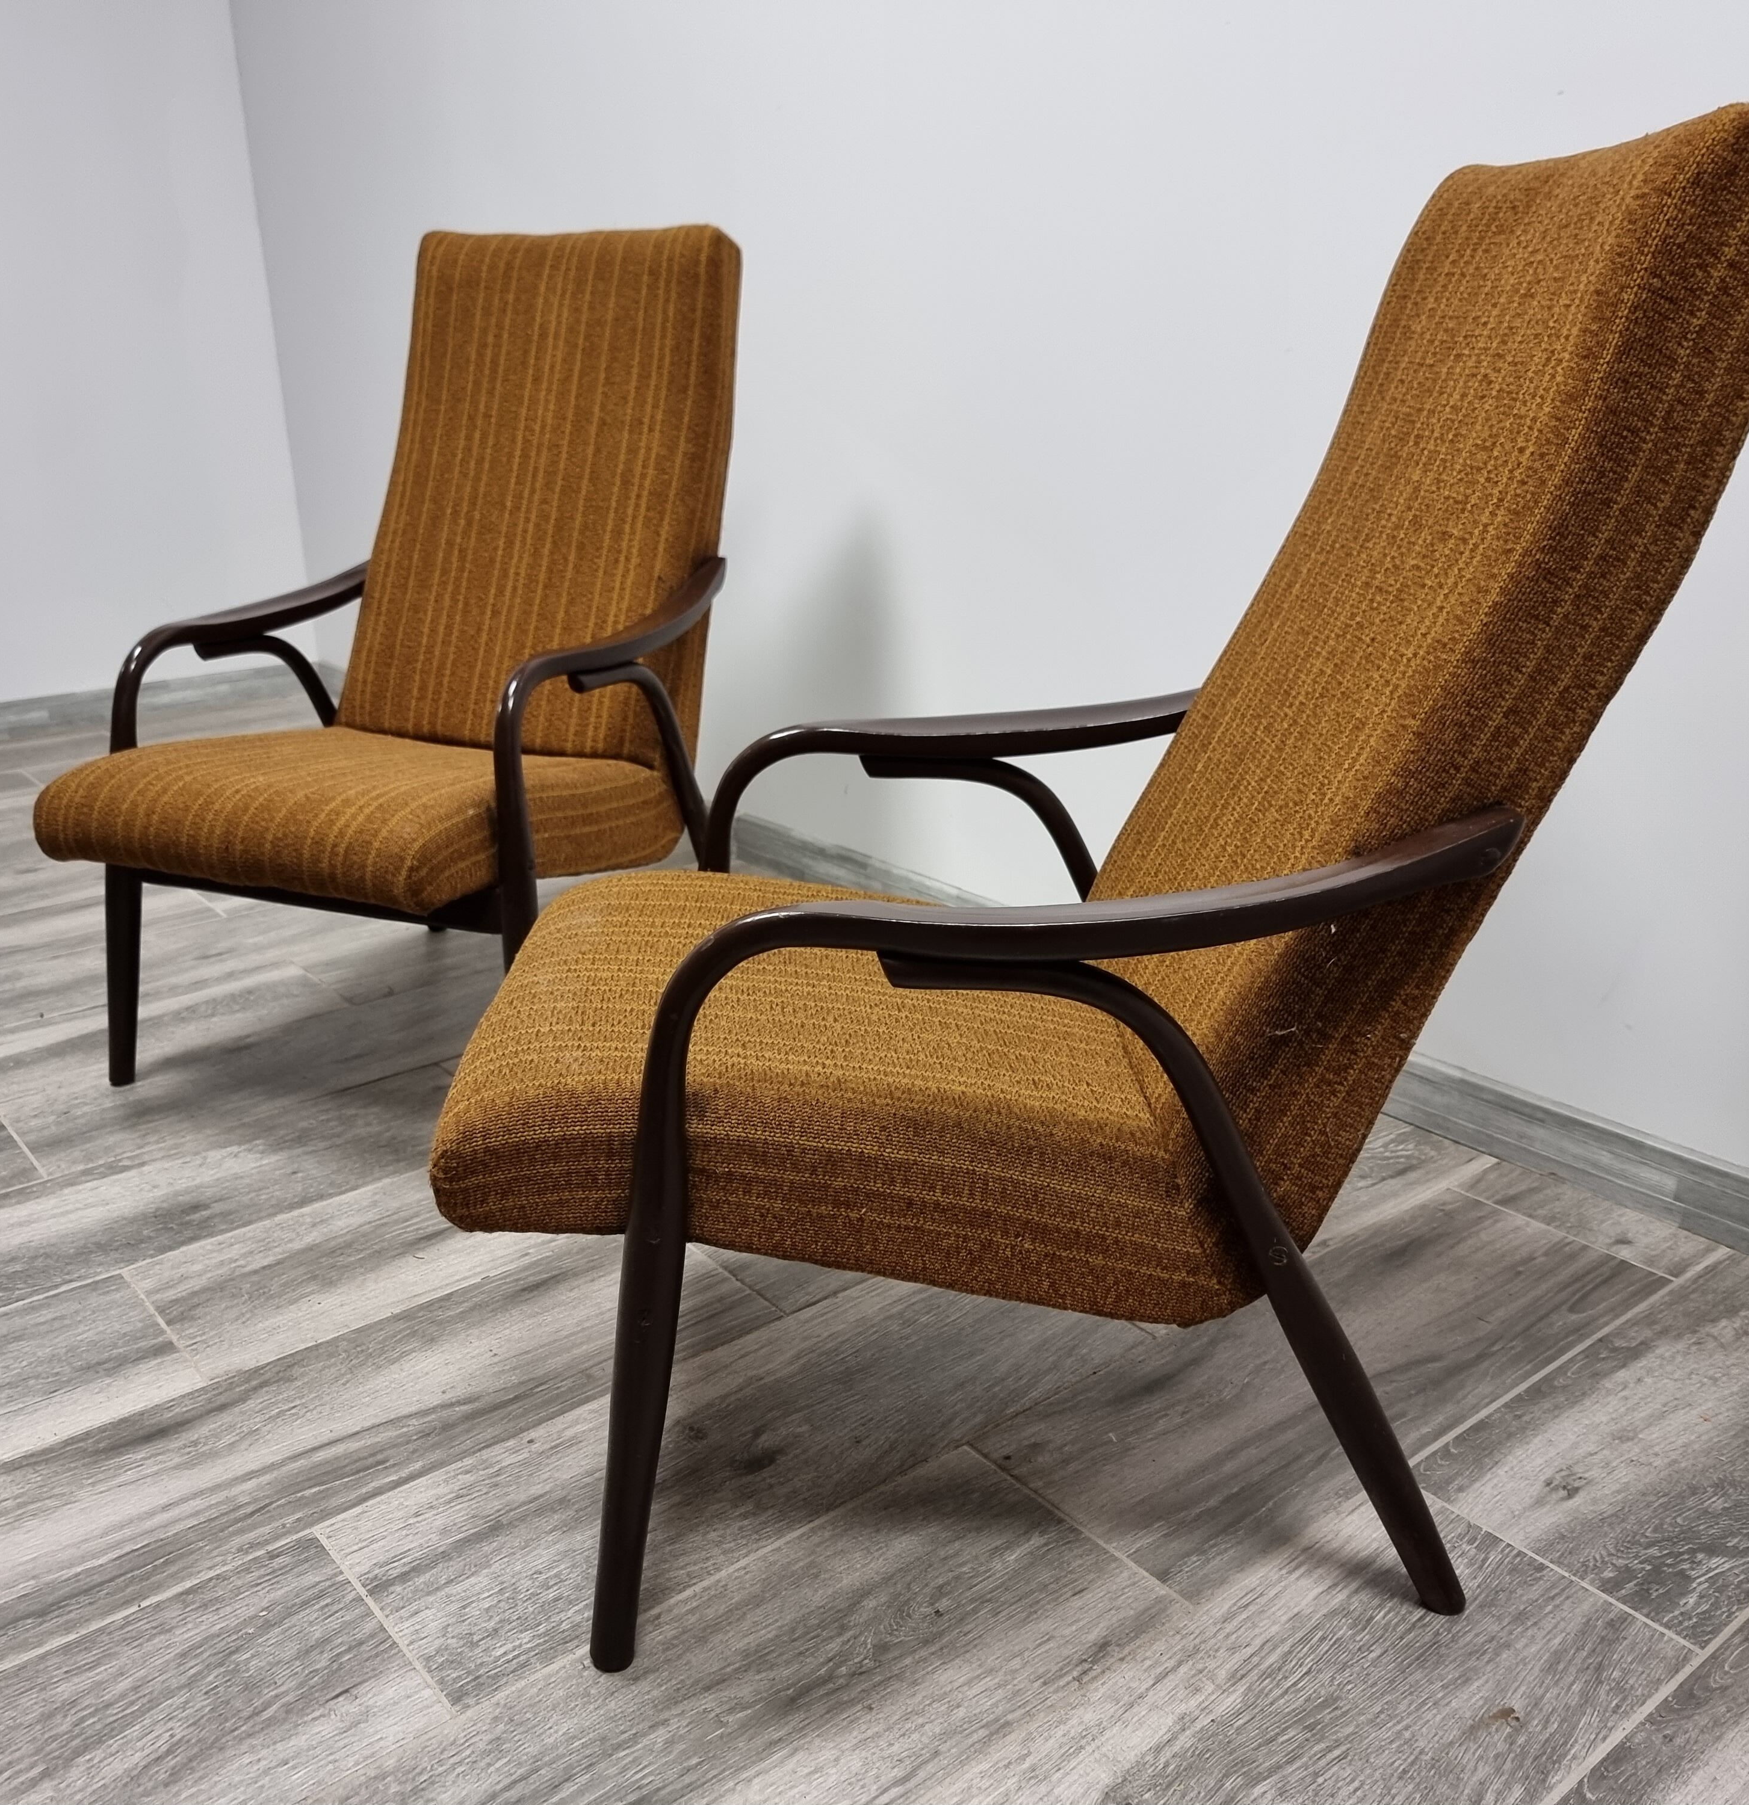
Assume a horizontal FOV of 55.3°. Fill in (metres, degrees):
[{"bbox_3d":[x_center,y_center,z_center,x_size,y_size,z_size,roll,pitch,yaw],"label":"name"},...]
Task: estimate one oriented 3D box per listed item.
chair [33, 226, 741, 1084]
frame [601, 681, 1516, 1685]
[{"bbox_3d":[-0.525,-0.306,2.024,0.607,0.975,0.826,7,20,20],"label":"chair"},{"bbox_3d":[0.108,0.141,1.319,0.615,0.588,0.607,0,19,-2],"label":"frame"}]

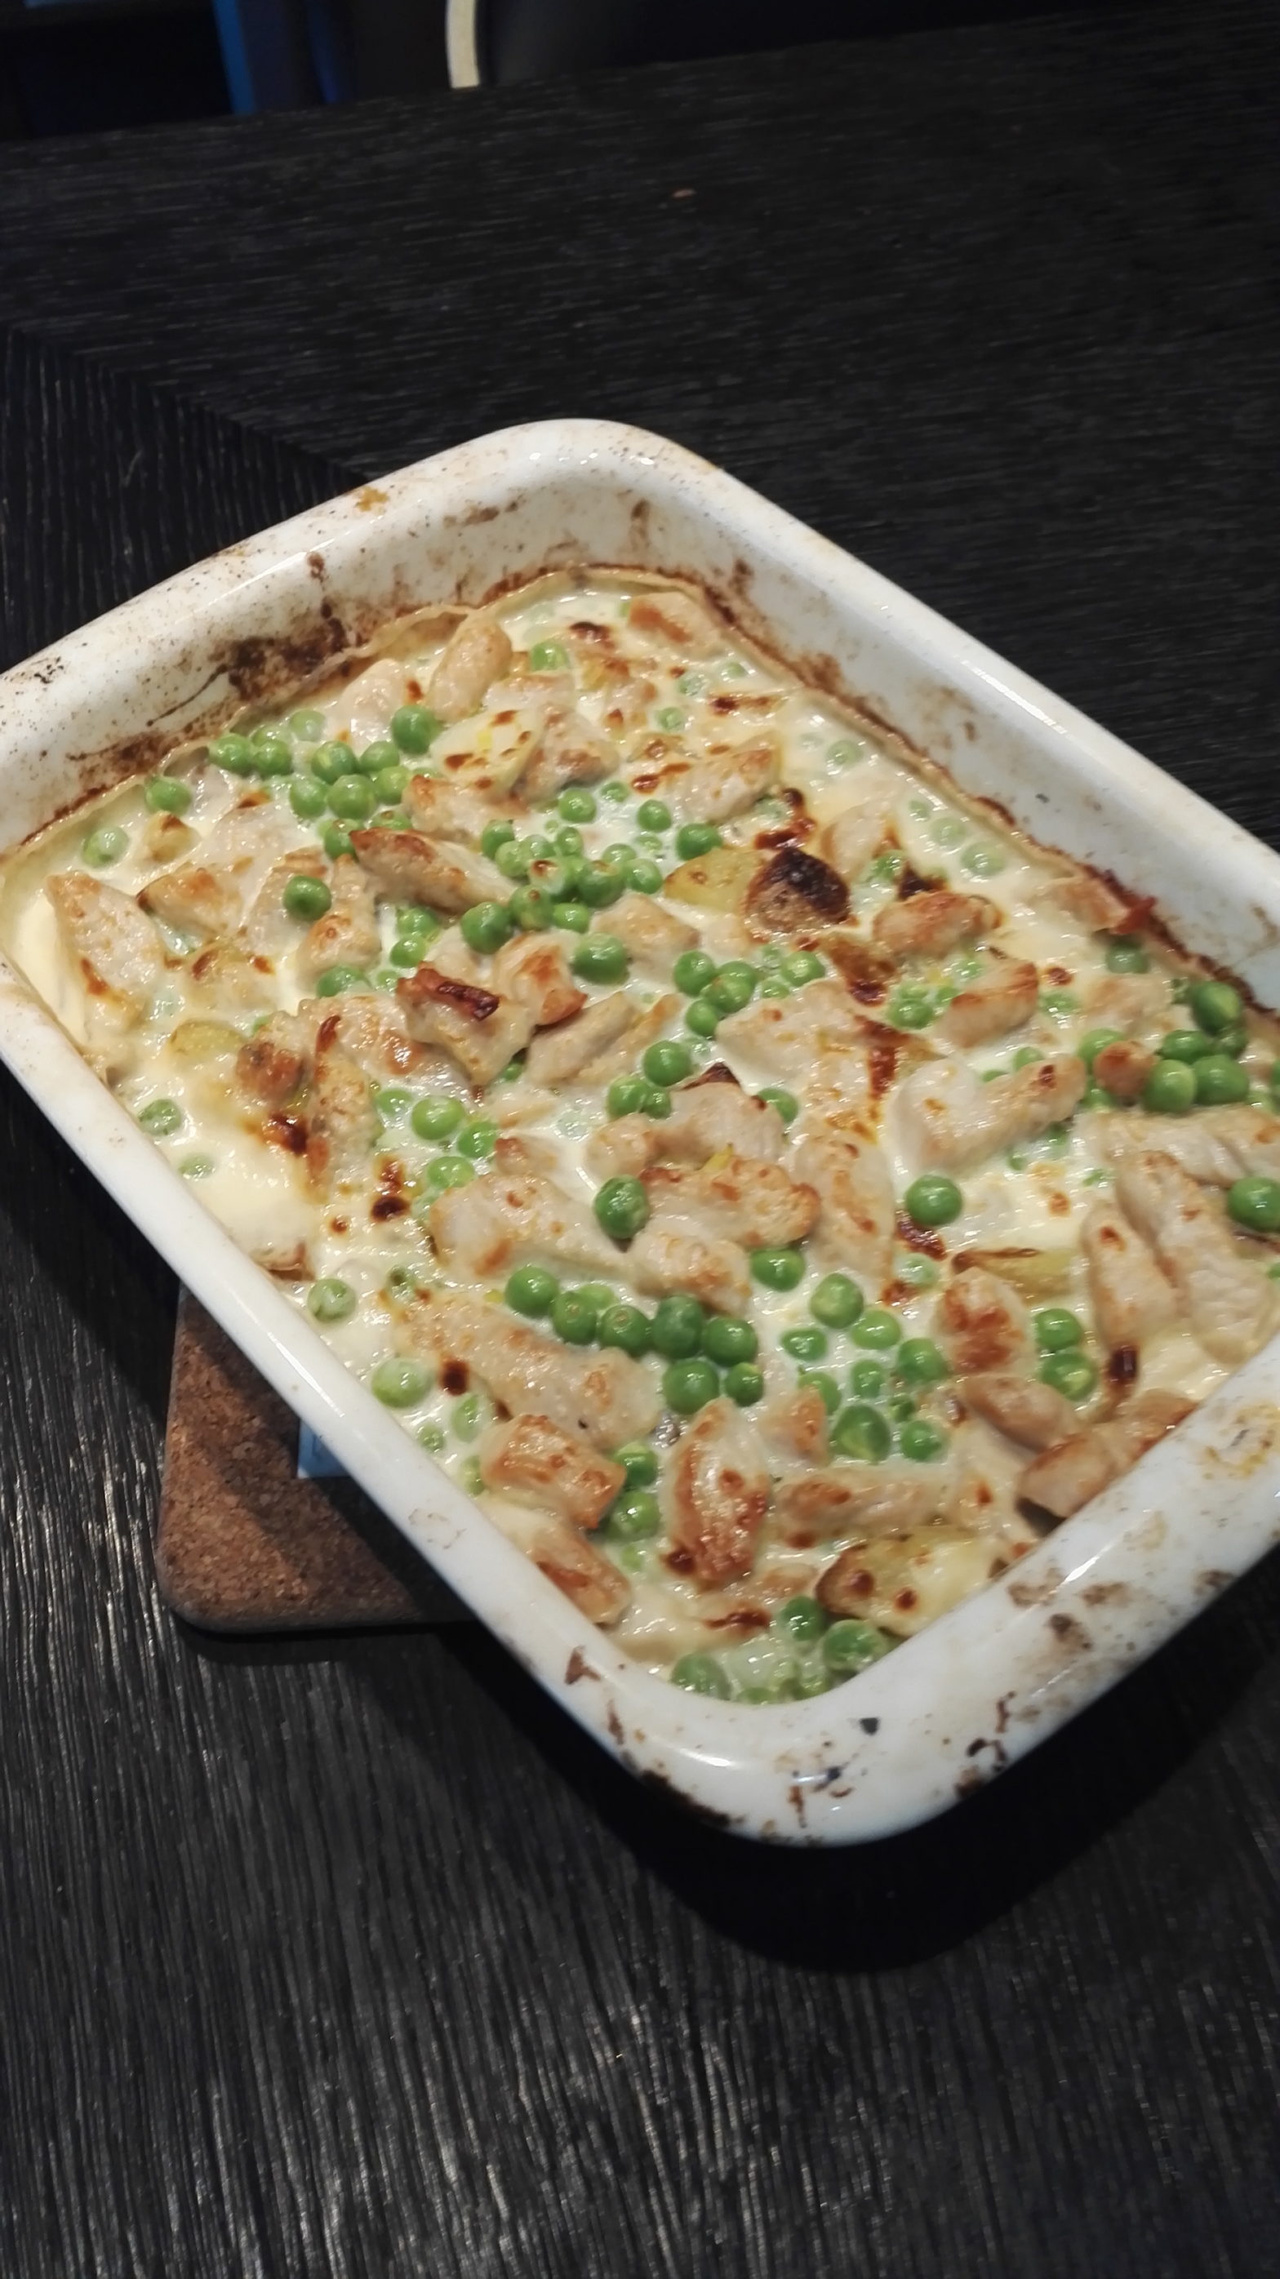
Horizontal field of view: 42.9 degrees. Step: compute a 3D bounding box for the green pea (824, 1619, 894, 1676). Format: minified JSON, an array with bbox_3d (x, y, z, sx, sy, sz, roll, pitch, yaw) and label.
[{"bbox_3d":[0.035,0.081,0.262,0.010,0.009,0.009,0,61,0],"label":"green pea"}]

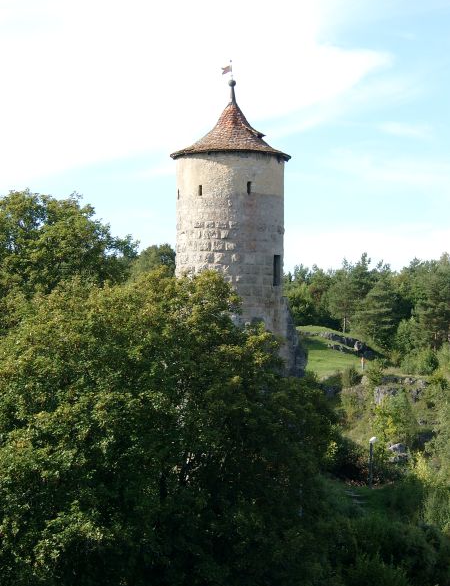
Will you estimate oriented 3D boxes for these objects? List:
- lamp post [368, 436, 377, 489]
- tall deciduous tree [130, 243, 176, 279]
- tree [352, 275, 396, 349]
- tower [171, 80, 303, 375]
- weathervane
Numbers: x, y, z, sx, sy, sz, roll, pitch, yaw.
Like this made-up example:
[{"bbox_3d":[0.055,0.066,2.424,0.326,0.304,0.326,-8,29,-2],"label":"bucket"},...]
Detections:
[{"bbox_3d":[8.935,10.268,105.000,0.460,3.300,0.420,1,0,0],"label":"lamp post"},{"bbox_3d":[-5.210,-1.010,140.000,6.000,8.500,6.000,1,0,0],"label":"tall deciduous tree"},{"bbox_3d":[13.369,1.744,155.000,4.100,6.400,4.100,1,0,0],"label":"tree"},{"bbox_3d":[0.565,-3.833,103.000,7.500,17.700,7.500,1,0,0],"label":"tower"},{"bbox_3d":[0.107,-13.281,103.000,0.700,1.180,0.100,1,0,0],"label":"weathervane"}]

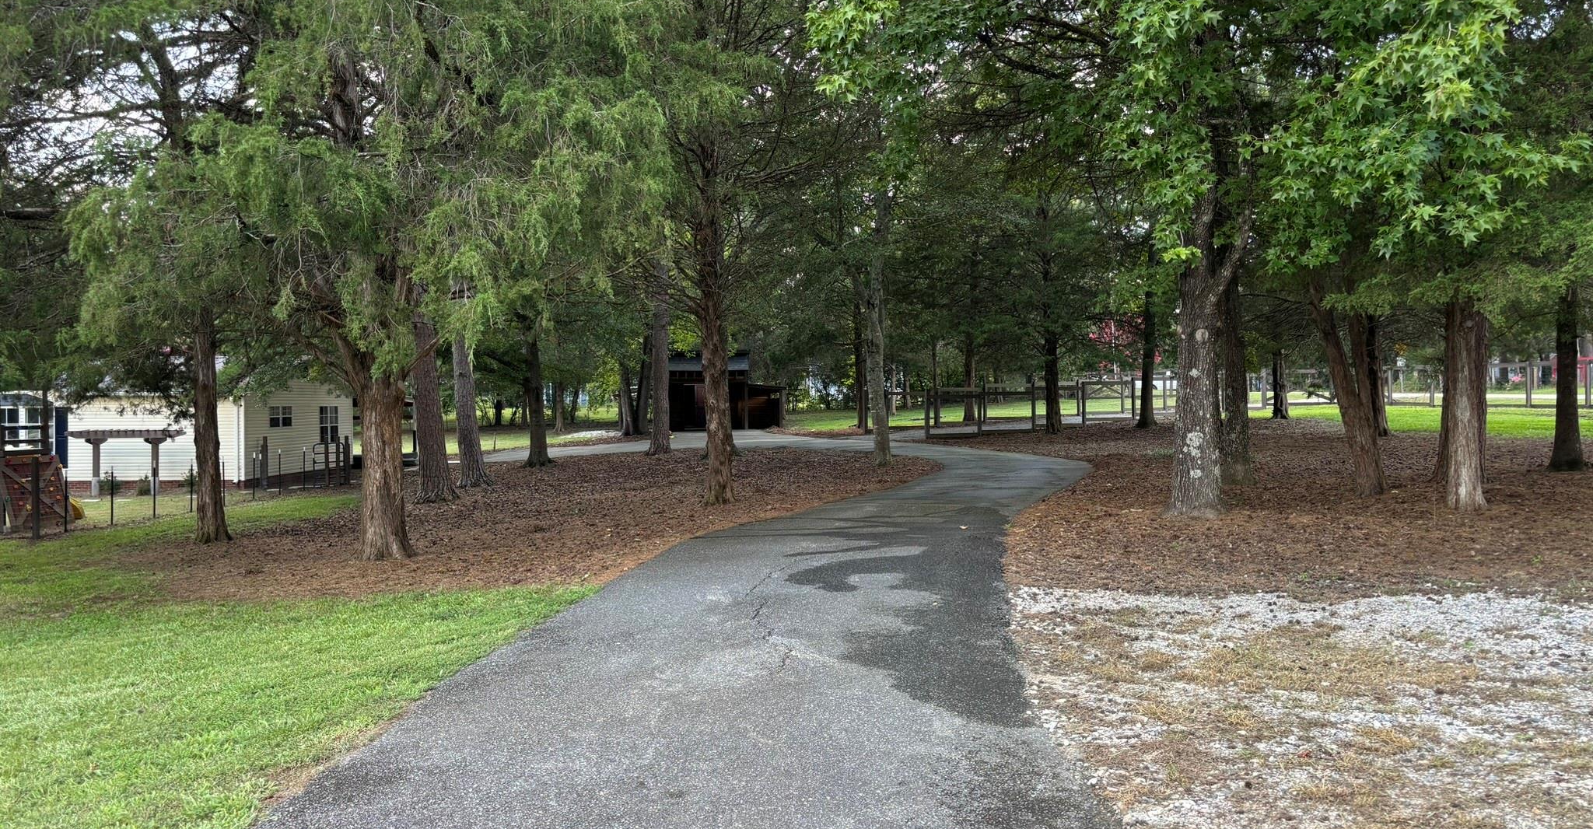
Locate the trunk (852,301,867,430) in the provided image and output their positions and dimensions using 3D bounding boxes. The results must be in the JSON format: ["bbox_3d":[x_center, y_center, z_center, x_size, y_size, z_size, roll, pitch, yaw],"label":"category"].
[{"bbox_3d":[2.259,-1.767,43.000,0.510,4.652,0.400,0,0,0],"label":"trunk"}]

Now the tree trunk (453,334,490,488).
[{"bbox_3d":[-7.344,-0.098,27.000,0.800,3.482,0.620,0,0,0],"label":"tree trunk"}]

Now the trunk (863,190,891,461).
[{"bbox_3d":[1.656,-1.746,24.500,0.557,5.606,0.450,0,0,0],"label":"trunk"}]

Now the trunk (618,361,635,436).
[{"bbox_3d":[-6.247,-0.595,44.000,0.609,2.792,0.480,0,0,0],"label":"trunk"}]

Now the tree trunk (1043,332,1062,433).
[{"bbox_3d":[6.642,-0.838,31.000,0.459,2.612,0.426,0,0,0],"label":"tree trunk"}]

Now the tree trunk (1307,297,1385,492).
[{"bbox_3d":[6.820,-0.231,14.800,0.970,2.509,0.533,0,1,0],"label":"tree trunk"}]

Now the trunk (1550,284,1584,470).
[{"bbox_3d":[10.945,-0.539,17.000,0.454,2.652,0.420,0,0,0],"label":"trunk"}]

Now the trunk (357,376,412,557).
[{"bbox_3d":[-4.689,0.573,13.600,0.618,2.150,0.573,0,0,0],"label":"trunk"}]

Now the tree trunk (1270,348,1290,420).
[{"bbox_3d":[14.345,-0.905,35.500,0.591,2.068,0.532,0,1,0],"label":"tree trunk"}]

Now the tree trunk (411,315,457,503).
[{"bbox_3d":[-6.205,-0.085,20.500,0.789,3.220,0.671,0,1,0],"label":"tree trunk"}]

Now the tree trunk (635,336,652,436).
[{"bbox_3d":[-5.501,-1.029,43.000,0.581,3.623,0.494,0,1,0],"label":"tree trunk"}]

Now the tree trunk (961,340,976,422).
[{"bbox_3d":[5.906,-1.130,41.000,0.486,2.815,0.420,0,0,0],"label":"tree trunk"}]

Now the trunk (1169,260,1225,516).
[{"bbox_3d":[4.441,-0.263,13.300,0.623,2.808,0.573,0,1,0],"label":"trunk"}]

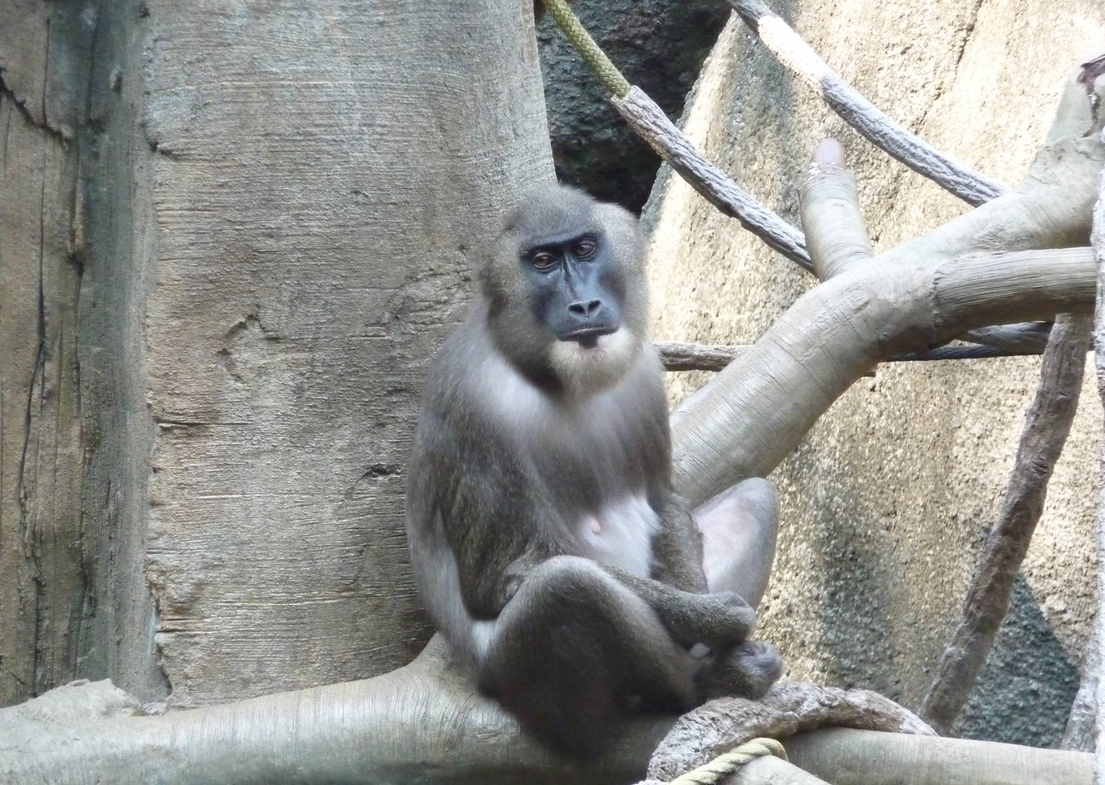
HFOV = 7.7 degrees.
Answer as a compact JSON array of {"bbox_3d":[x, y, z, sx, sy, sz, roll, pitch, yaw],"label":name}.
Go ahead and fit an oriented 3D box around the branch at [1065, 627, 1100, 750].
[{"bbox_3d":[0.545,0.306,8.400,0.038,0.135,0.038,13,0,0],"label":"branch"}]

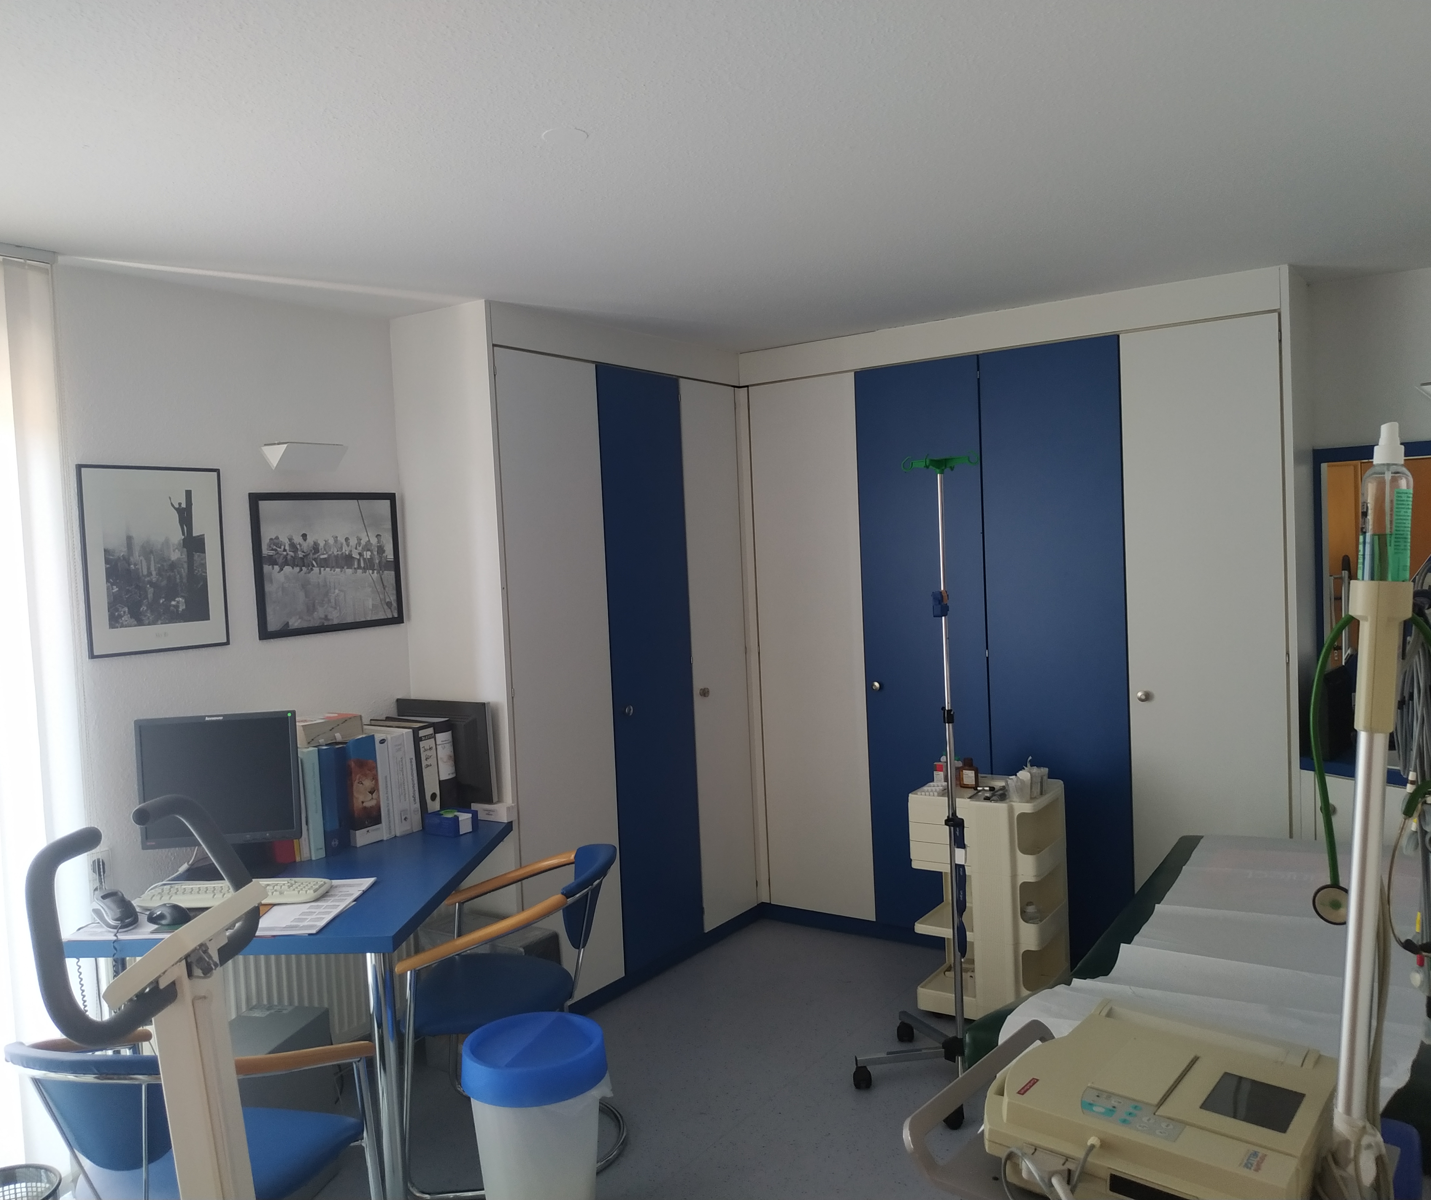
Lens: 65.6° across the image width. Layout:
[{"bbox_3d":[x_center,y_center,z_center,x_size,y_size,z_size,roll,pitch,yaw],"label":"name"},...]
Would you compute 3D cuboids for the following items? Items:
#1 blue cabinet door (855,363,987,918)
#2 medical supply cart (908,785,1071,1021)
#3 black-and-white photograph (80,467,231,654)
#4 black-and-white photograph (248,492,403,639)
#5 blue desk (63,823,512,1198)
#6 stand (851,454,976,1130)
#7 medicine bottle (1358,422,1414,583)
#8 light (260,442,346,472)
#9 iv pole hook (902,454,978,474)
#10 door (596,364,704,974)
[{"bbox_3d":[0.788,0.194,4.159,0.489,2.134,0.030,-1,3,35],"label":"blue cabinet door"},{"bbox_3d":[0.916,0.980,3.647,0.430,0.735,0.420,-1,3,26],"label":"medical supply cart"},{"bbox_3d":[-1.494,-0.108,2.975,0.025,0.497,0.389,-1,4,34],"label":"black-and-white photograph"},{"bbox_3d":[-1.199,-0.116,3.452,0.022,0.428,0.530,-1,3,35],"label":"black-and-white photograph"},{"bbox_3d":[-1.092,1.129,3.159,0.883,0.761,1.183,-2,3,6],"label":"blue desk"},{"bbox_3d":[0.681,0.500,3.248,0.580,1.852,0.580,-3,3,-8],"label":"stand"},{"bbox_3d":[0.760,-0.097,1.255,0.050,0.207,0.050,3,3,33],"label":"medicine bottle"},{"bbox_3d":[-1.225,-0.423,3.315,0.140,0.080,0.205,-1,3,35],"label":"light"},{"bbox_3d":[0.649,-0.395,3.203,0.220,0.065,0.200,-3,3,-8],"label":"iv pole hook"},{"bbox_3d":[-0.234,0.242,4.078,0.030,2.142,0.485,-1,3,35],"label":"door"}]

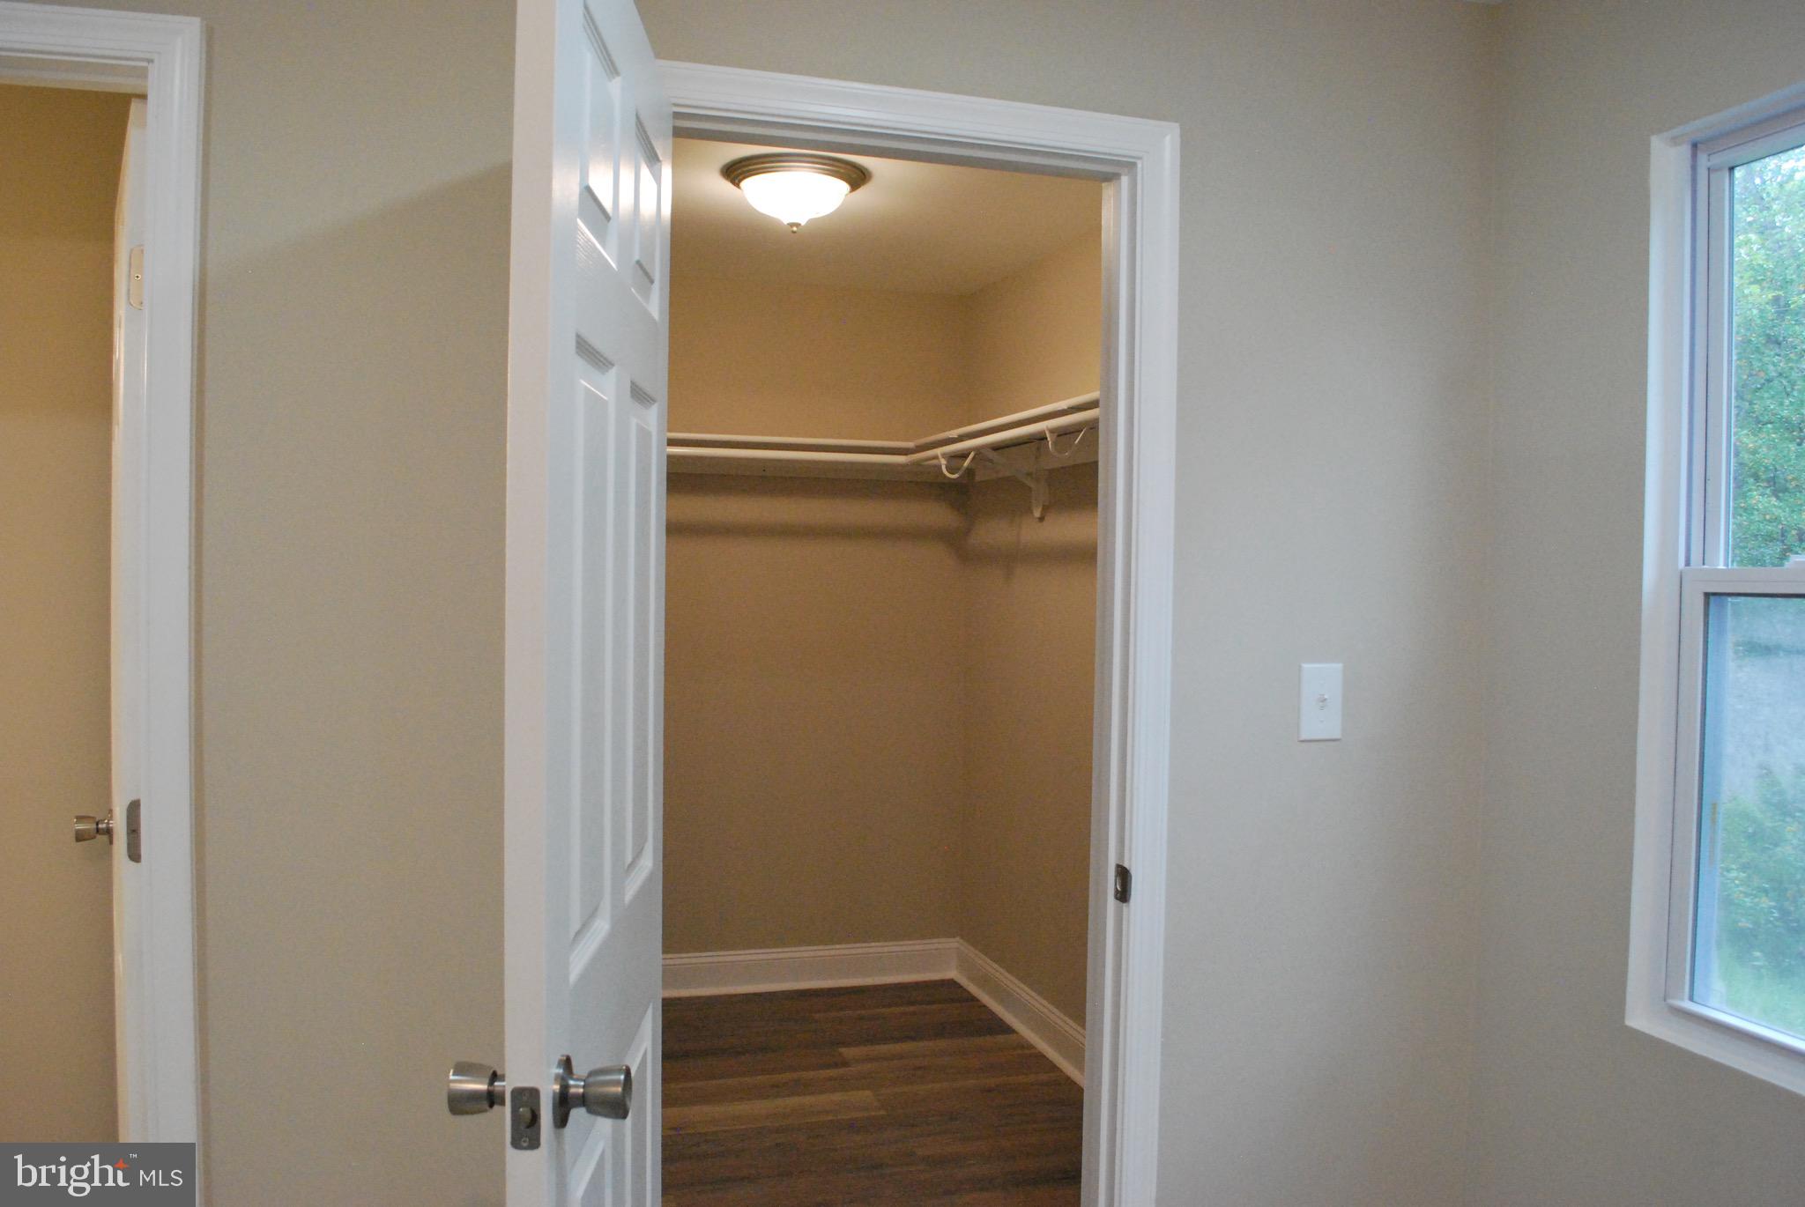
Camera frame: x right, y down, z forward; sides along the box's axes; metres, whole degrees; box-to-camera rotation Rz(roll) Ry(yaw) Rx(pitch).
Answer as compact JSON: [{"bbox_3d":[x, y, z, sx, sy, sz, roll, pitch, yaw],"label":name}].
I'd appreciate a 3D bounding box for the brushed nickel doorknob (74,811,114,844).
[{"bbox_3d":[-1.426,0.396,2.389,0.061,0.062,0.062,0,2,-32],"label":"brushed nickel doorknob"}]

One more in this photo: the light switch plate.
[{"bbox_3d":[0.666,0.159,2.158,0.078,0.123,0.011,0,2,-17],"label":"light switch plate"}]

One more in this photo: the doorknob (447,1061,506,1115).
[{"bbox_3d":[-0.372,0.438,1.214,0.063,0.060,0.060,1,2,-2],"label":"doorknob"}]

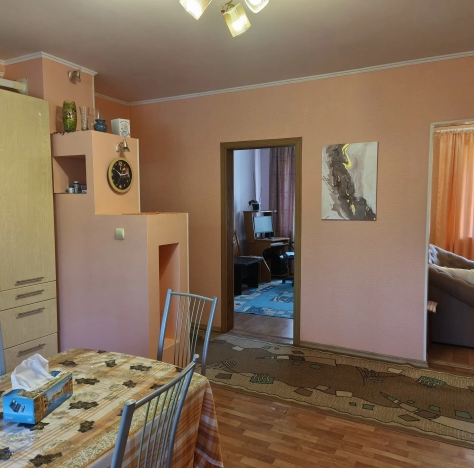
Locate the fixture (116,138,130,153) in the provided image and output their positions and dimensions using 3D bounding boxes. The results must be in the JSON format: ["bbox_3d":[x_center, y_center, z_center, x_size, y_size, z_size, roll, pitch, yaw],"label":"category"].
[{"bbox_3d":[-0.872,-0.675,3.183,0.105,0.105,0.065,3,6,29],"label":"fixture"}]

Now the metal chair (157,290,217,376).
[{"bbox_3d":[-0.397,0.833,2.369,0.400,0.900,0.480,3,6,34],"label":"metal chair"}]

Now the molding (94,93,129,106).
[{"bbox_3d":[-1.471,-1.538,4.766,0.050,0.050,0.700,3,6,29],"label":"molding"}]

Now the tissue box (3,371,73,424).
[{"bbox_3d":[-0.684,0.563,1.444,0.115,0.084,0.210,1,5,11],"label":"tissue box"}]

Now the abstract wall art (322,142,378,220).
[{"bbox_3d":[1.038,-0.472,3.826,0.508,0.694,0.025,3,6,29],"label":"abstract wall art"}]

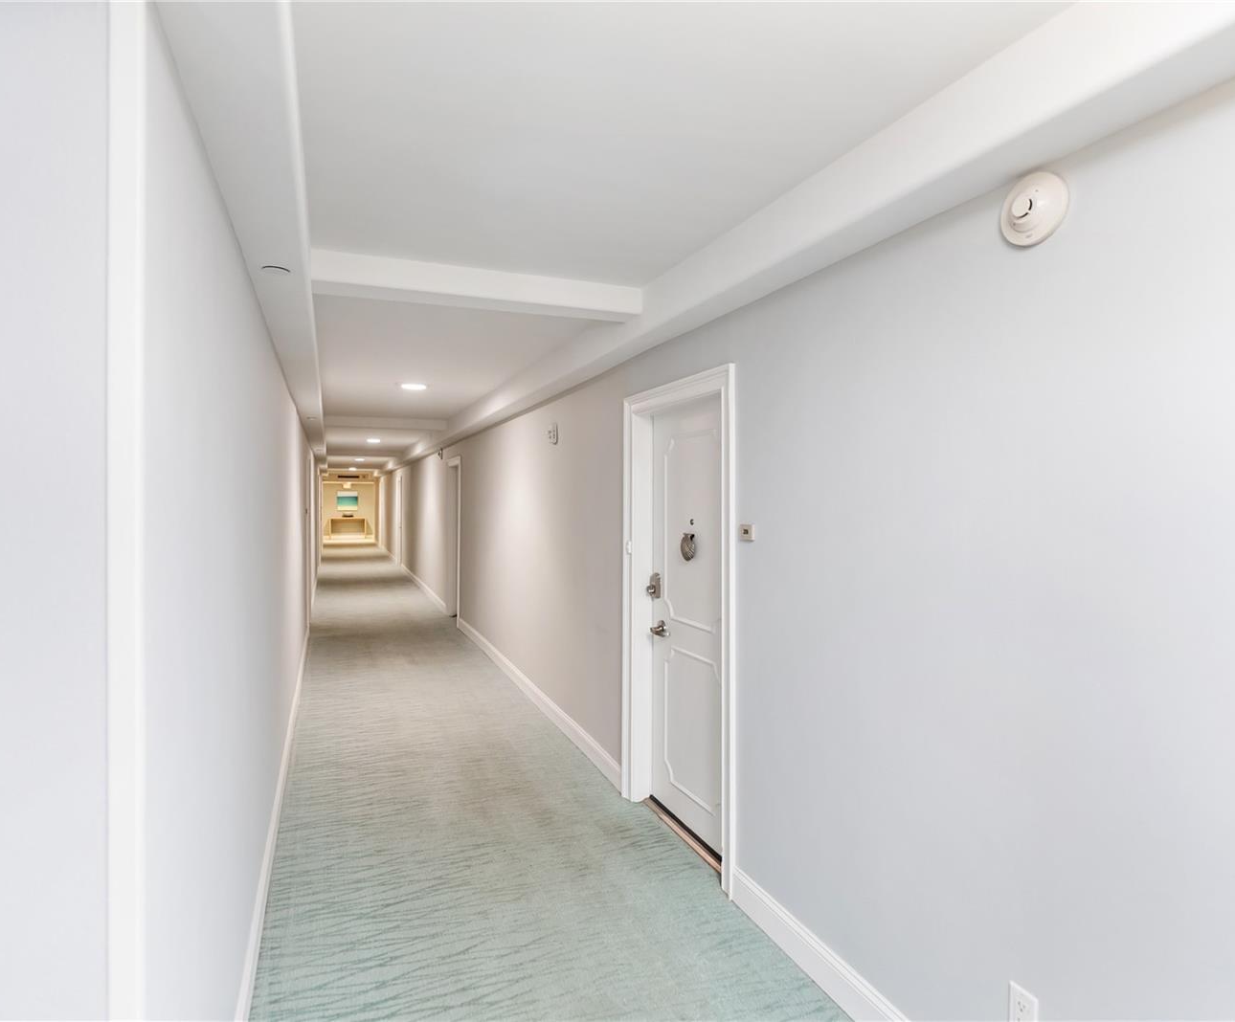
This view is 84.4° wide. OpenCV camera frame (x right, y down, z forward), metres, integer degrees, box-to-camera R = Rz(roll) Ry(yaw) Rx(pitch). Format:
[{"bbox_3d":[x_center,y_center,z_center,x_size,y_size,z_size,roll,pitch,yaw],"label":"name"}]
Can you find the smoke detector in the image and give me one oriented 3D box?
[{"bbox_3d":[0.931,-0.685,1.538,0.050,0.155,0.155,0,1,-23],"label":"smoke detector"}]

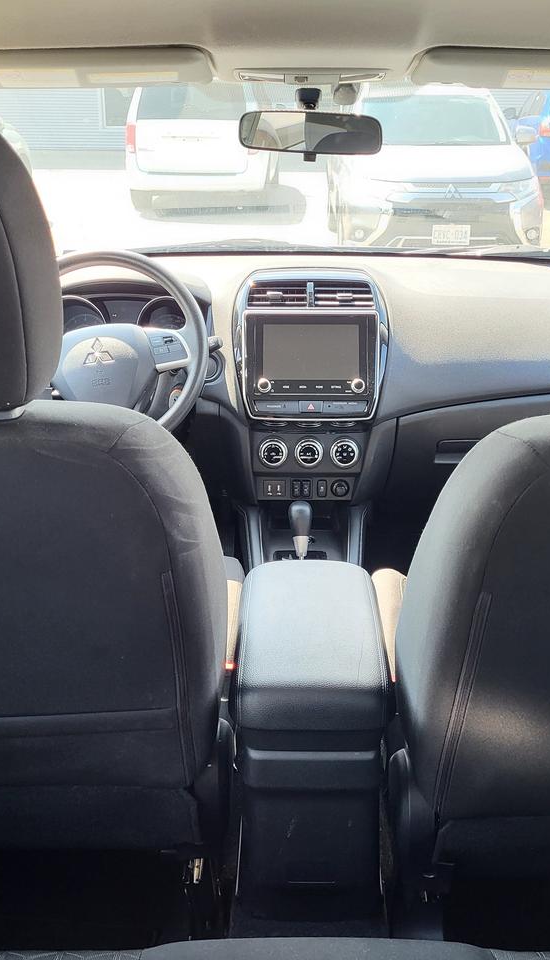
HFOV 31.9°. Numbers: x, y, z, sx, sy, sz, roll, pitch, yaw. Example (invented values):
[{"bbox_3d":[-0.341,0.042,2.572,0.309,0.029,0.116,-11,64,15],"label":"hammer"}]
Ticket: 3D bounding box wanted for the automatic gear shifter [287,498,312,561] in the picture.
[{"bbox_3d":[0.042,0.088,1.639,0.042,0.114,0.050,1,21,2],"label":"automatic gear shifter"}]

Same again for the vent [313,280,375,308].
[{"bbox_3d":[0.130,-0.351,1.804,0.113,0.053,0.040,1,3,2],"label":"vent"}]

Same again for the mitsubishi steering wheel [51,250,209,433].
[{"bbox_3d":[-0.301,-0.228,1.699,0.375,0.375,0.120,1,-3,2],"label":"mitsubishi steering wheel"}]

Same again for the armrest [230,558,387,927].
[{"bbox_3d":[0.044,0.337,1.303,0.178,0.352,0.345,1,21,2],"label":"armrest"}]

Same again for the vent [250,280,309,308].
[{"bbox_3d":[0.009,-0.352,1.809,0.113,0.053,0.040,1,3,2],"label":"vent"}]

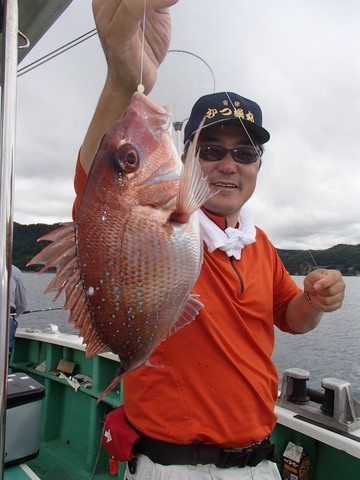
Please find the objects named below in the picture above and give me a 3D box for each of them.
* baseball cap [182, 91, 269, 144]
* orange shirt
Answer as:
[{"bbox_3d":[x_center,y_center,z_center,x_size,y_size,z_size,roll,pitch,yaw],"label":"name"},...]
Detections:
[{"bbox_3d":[0.101,-0.271,0.860,0.180,0.130,0.250,1,-5,-8],"label":"baseball cap"},{"bbox_3d":[0.008,0.133,0.860,0.480,0.570,0.310,2,-5,-18],"label":"orange shirt"}]

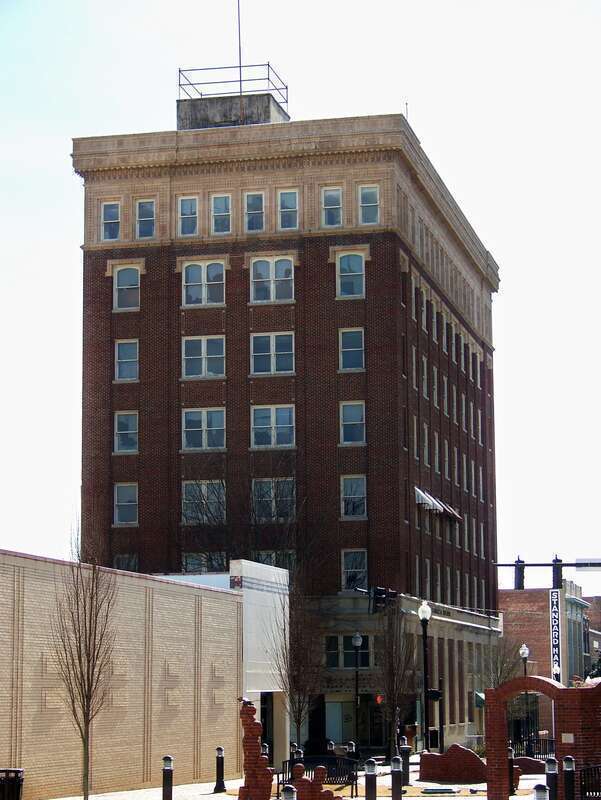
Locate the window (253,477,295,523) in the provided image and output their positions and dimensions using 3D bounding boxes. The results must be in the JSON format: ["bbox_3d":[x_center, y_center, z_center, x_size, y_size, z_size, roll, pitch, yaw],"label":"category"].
[{"bbox_3d":[-1.183,4.438,89.491,1.975,1.908,0.160,-2,-9,13],"label":"window"}]

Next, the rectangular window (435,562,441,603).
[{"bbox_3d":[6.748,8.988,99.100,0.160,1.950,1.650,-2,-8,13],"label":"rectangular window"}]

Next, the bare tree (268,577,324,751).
[{"bbox_3d":[-0.127,8.747,63.456,1.800,6.280,1.800,0,-8,0],"label":"bare tree"}]

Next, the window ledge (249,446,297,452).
[{"bbox_3d":[-1.222,2.195,89.667,2.233,0.150,0.200,-2,-8,13],"label":"window ledge"}]

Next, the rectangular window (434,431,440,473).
[{"bbox_3d":[6.654,2.565,98.135,0.140,1.900,1.120,-2,-8,13],"label":"rectangular window"}]

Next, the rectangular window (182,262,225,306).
[{"bbox_3d":[-4.358,-5.242,91.610,1.997,2.038,0.150,-2,-8,13],"label":"rectangular window"}]

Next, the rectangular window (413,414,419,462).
[{"bbox_3d":[5.177,1.676,91.818,0.150,1.900,1.750,-2,-8,13],"label":"rectangular window"}]

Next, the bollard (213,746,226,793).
[{"bbox_3d":[-1.856,8.545,46.500,0.280,1.065,0.280,-2,-8,13],"label":"bollard"}]

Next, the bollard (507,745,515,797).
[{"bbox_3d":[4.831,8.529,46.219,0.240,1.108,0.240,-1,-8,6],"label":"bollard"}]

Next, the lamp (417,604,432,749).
[{"bbox_3d":[4.033,8.995,64.860,0.430,5.050,0.430,-2,-8,13],"label":"lamp"}]

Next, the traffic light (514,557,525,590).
[{"bbox_3d":[8.273,6.566,76.000,0.380,1.250,0.400,-2,-8,13],"label":"traffic light"}]

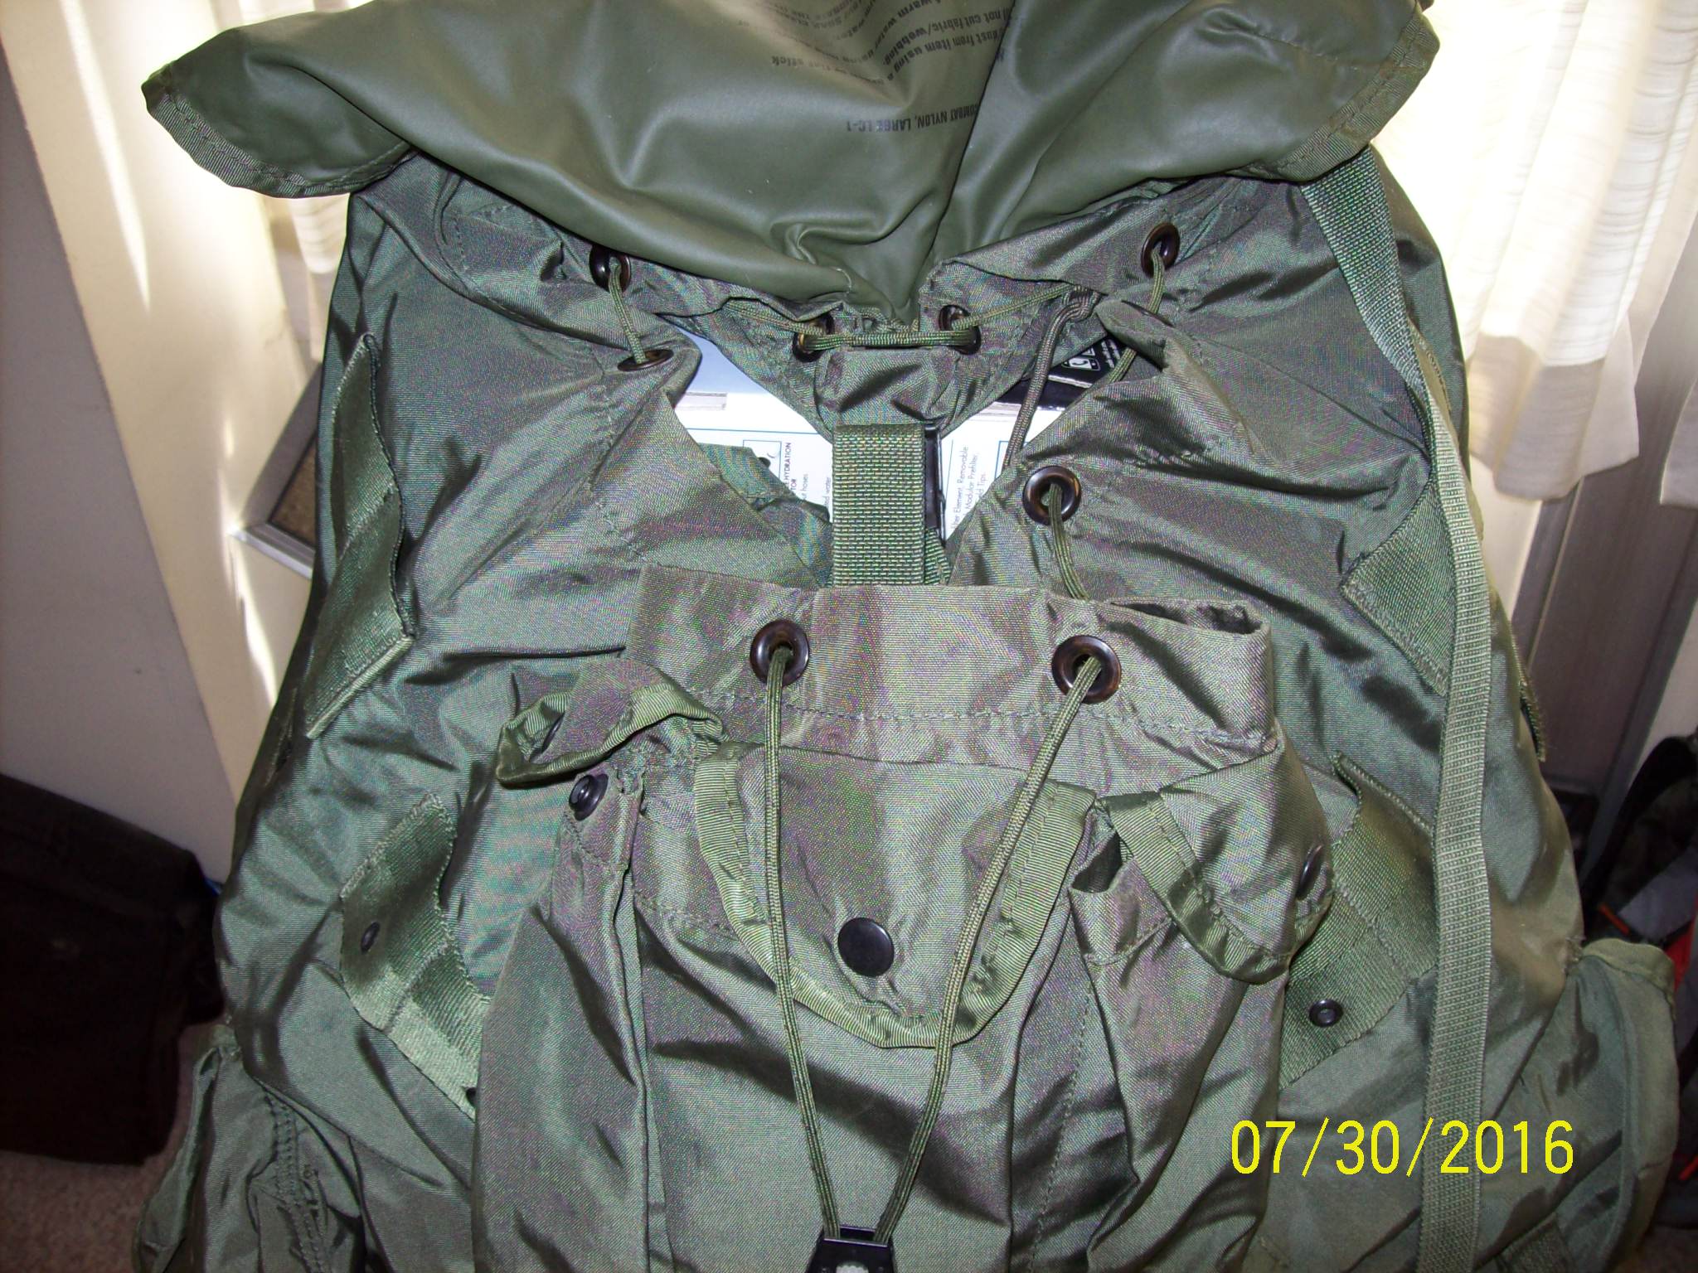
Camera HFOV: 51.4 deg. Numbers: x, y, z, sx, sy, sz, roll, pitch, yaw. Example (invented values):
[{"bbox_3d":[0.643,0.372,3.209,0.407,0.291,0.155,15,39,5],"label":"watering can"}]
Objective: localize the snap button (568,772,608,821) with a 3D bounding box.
[{"bbox_3d":[-0.069,0.042,0.466,0.006,0.013,0.013,19,-1,-32],"label":"snap button"}]

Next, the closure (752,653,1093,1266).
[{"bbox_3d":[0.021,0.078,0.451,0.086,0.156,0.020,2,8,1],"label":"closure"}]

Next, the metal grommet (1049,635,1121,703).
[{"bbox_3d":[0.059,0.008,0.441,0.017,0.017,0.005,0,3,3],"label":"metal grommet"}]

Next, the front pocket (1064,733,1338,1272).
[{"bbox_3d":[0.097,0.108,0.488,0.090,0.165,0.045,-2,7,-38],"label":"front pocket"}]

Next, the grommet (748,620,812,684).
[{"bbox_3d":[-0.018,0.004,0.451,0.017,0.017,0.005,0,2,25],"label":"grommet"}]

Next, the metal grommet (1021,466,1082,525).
[{"bbox_3d":[0.058,-0.041,0.508,0.017,0.017,0.005,0,-3,5],"label":"metal grommet"}]

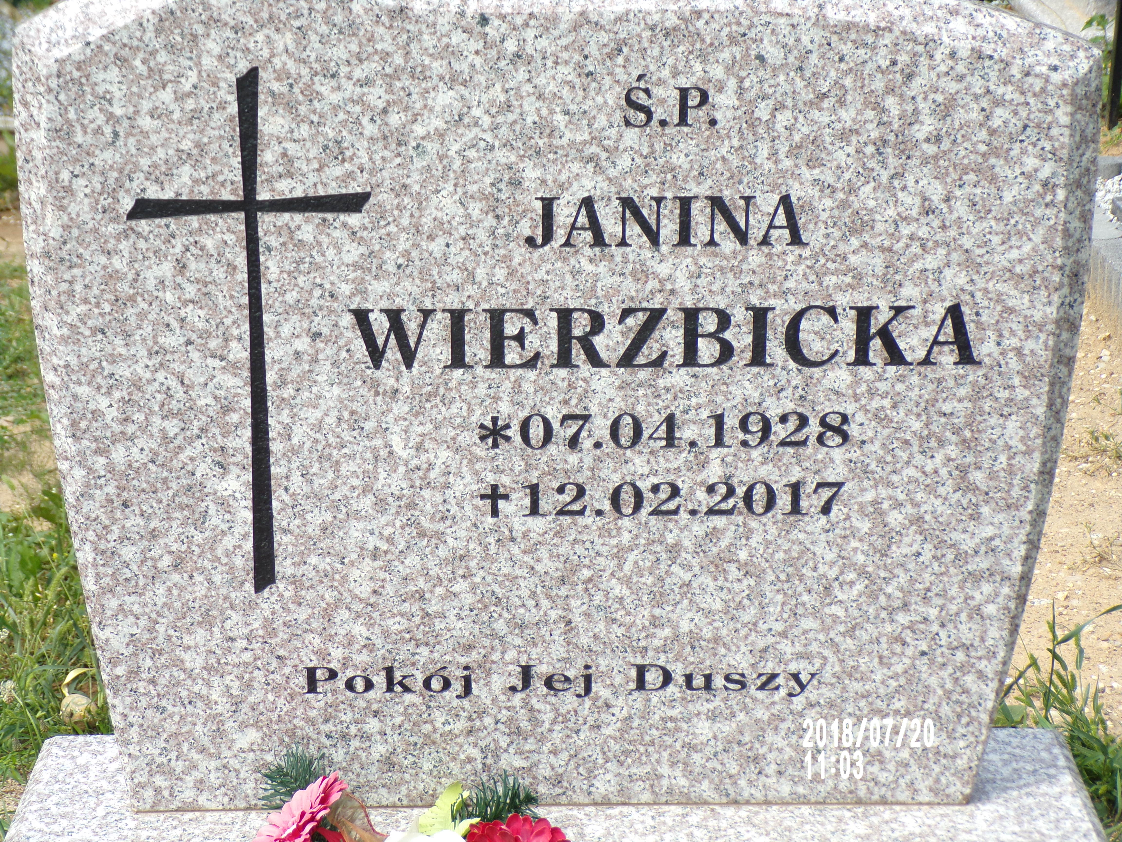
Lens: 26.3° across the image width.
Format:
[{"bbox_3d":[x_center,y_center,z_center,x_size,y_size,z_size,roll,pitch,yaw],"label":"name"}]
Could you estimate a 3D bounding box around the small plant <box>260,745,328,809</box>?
[{"bbox_3d":[-0.184,0.248,1.660,0.050,0.052,0.045,0,23,0],"label":"small plant"}]

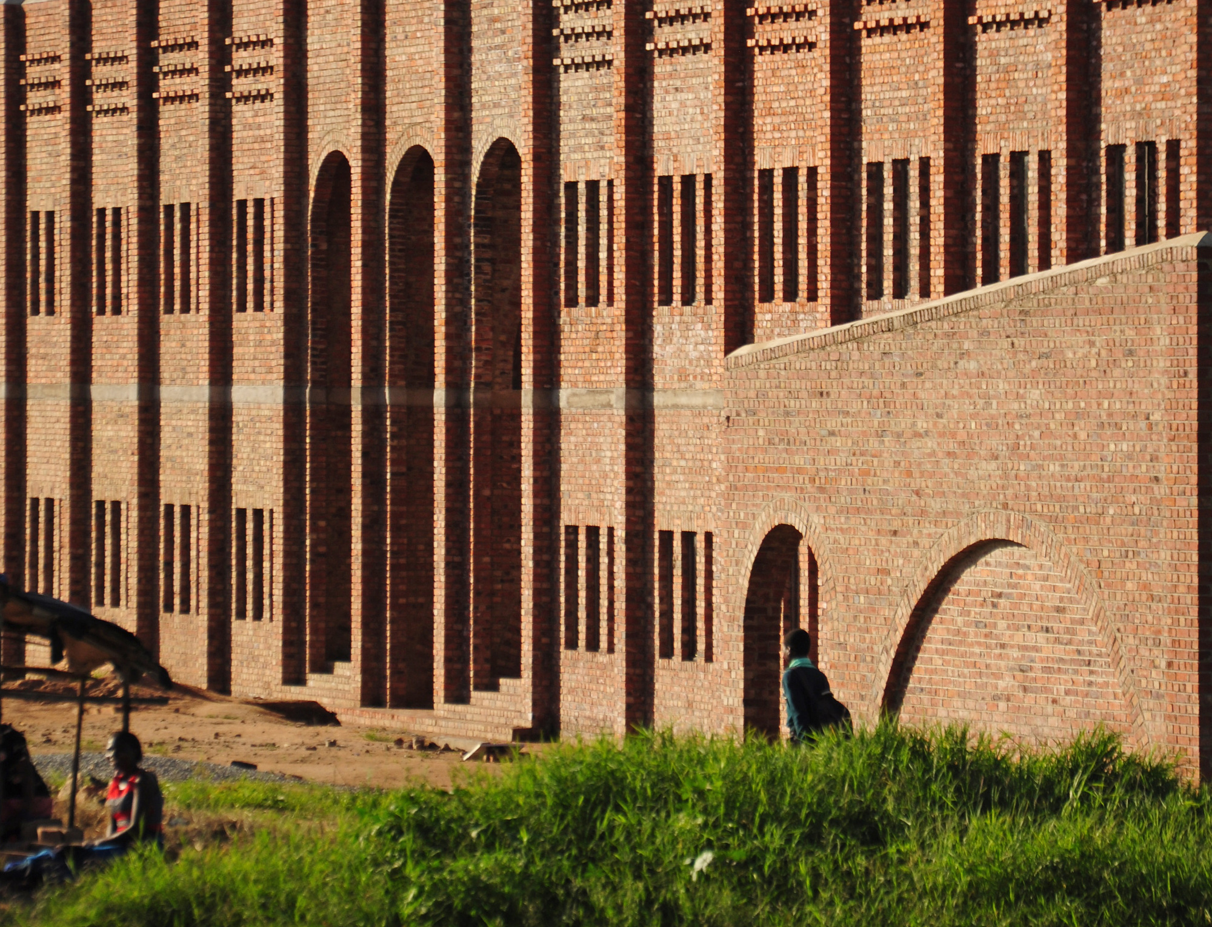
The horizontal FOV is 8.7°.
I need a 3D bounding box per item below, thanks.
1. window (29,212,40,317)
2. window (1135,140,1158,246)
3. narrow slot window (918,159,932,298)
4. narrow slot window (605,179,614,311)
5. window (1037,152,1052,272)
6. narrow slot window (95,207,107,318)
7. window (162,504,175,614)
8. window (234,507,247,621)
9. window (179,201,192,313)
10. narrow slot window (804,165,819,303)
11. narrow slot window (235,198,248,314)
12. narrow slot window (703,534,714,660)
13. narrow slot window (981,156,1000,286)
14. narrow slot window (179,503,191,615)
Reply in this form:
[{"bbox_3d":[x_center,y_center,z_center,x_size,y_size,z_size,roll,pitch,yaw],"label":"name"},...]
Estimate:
[{"bbox_3d":[-8.094,-2.844,113.308,0.180,1.475,0.445,0,1,-21],"label":"window"},{"bbox_3d":[5.369,-2.412,77.661,0.200,1.440,0.445,0,1,-21],"label":"window"},{"bbox_3d":[3.257,-2.335,78.917,0.120,1.397,0.419,0,1,-21],"label":"narrow slot window"},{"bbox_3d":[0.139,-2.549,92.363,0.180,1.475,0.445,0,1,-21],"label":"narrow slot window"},{"bbox_3d":[4.511,-2.416,79.847,0.150,1.450,0.430,0,1,-21],"label":"window"},{"bbox_3d":[-6.970,-2.797,110.447,0.180,1.475,0.445,0,1,-21],"label":"narrow slot window"},{"bbox_3d":[-5.208,1.163,96.564,0.200,1.315,0.405,0,1,-21],"label":"window"},{"bbox_3d":[-4.767,1.336,104.895,0.180,1.475,0.445,0,1,-21],"label":"window"},{"bbox_3d":[-4.971,-2.470,95.889,0.200,1.315,0.405,0,1,-21],"label":"window"},{"bbox_3d":[2.339,-2.458,85.385,0.200,1.449,0.445,0,1,-21],"label":"narrow slot window"},{"bbox_3d":[-4.787,-2.768,106.037,0.150,1.504,0.430,0,1,-21],"label":"narrow slot window"},{"bbox_3d":[1.250,1.494,88.241,0.150,1.463,0.430,0,1,-21],"label":"narrow slot window"},{"bbox_3d":[4.019,-2.434,81.101,0.200,1.440,0.445,0,1,-21],"label":"narrow slot window"},{"bbox_3d":[-5.628,1.298,107.084,0.180,1.475,0.445,0,1,-21],"label":"narrow slot window"}]

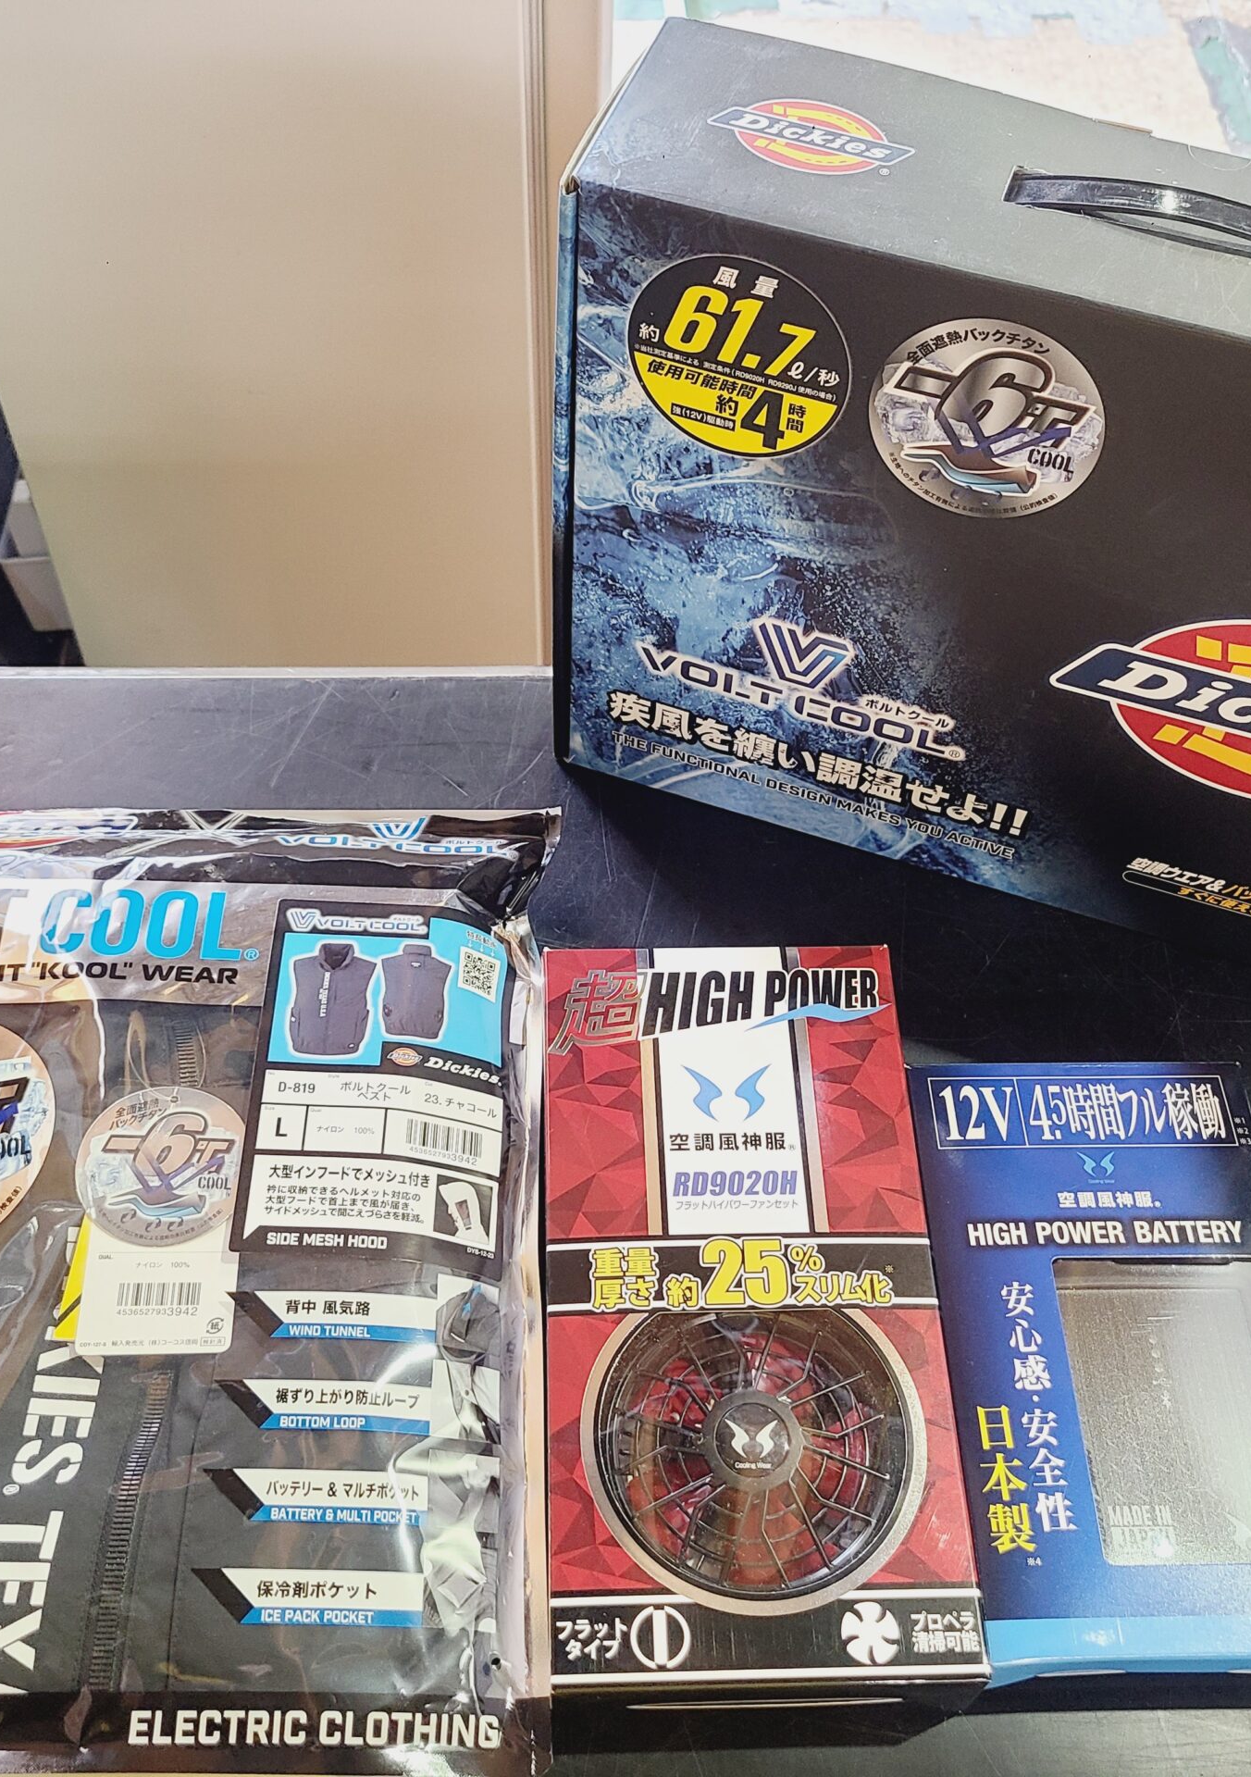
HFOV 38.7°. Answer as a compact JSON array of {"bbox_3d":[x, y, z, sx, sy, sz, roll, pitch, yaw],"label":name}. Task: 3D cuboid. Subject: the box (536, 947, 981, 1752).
[{"bbox_3d":[0.039,0.144,0.626,0.131,0.048,0.265,0,54,-2],"label":"box"}]

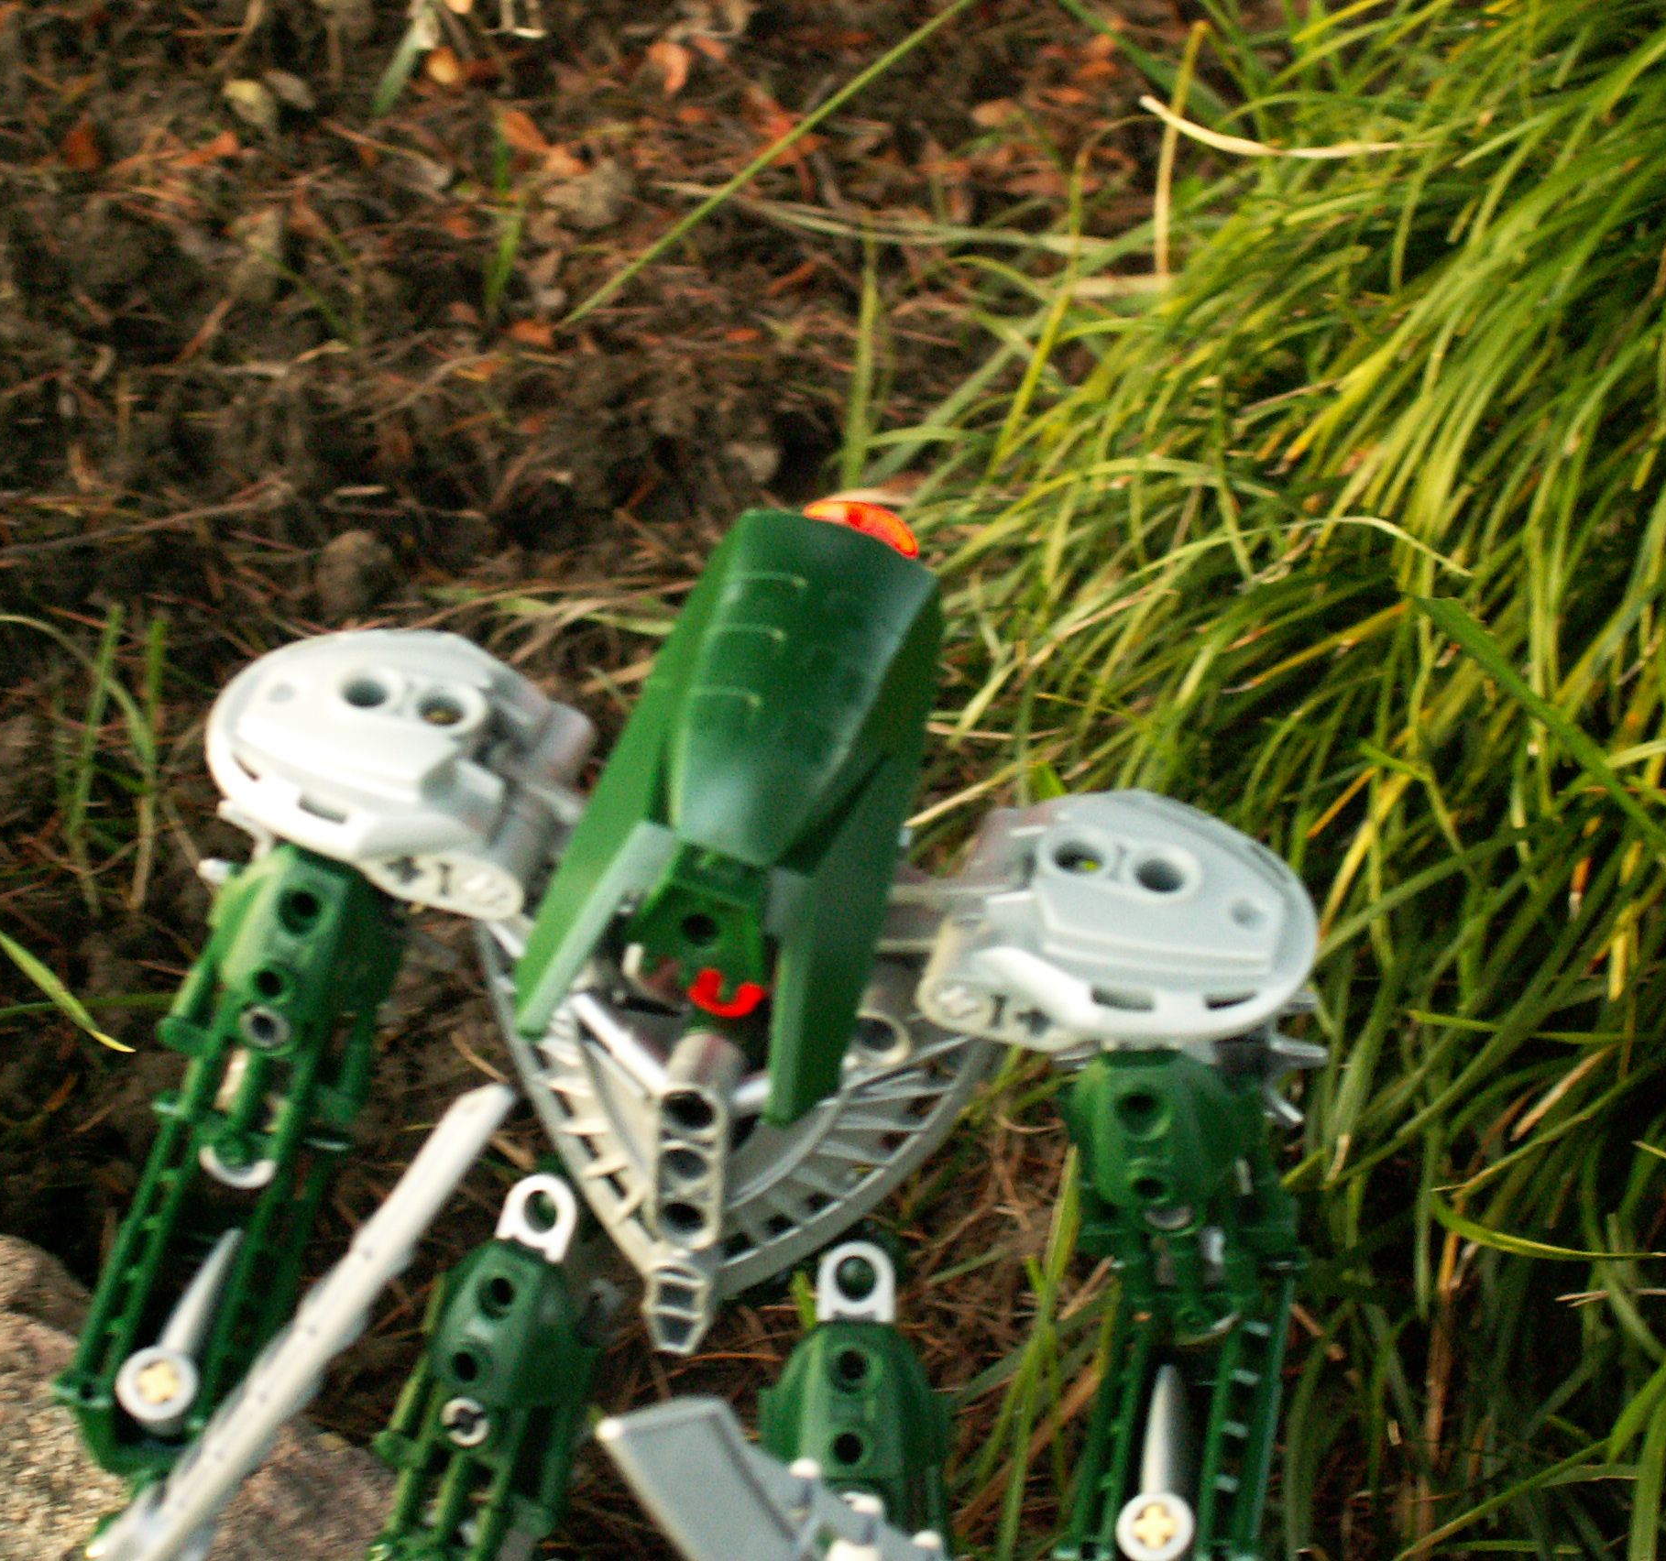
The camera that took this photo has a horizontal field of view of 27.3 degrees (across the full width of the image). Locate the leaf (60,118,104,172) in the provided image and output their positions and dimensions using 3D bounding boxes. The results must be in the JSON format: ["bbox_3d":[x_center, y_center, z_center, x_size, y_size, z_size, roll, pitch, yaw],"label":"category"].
[{"bbox_3d":[-0.147,-0.124,0.671,0.008,0.004,0.012,7,44,0],"label":"leaf"}]

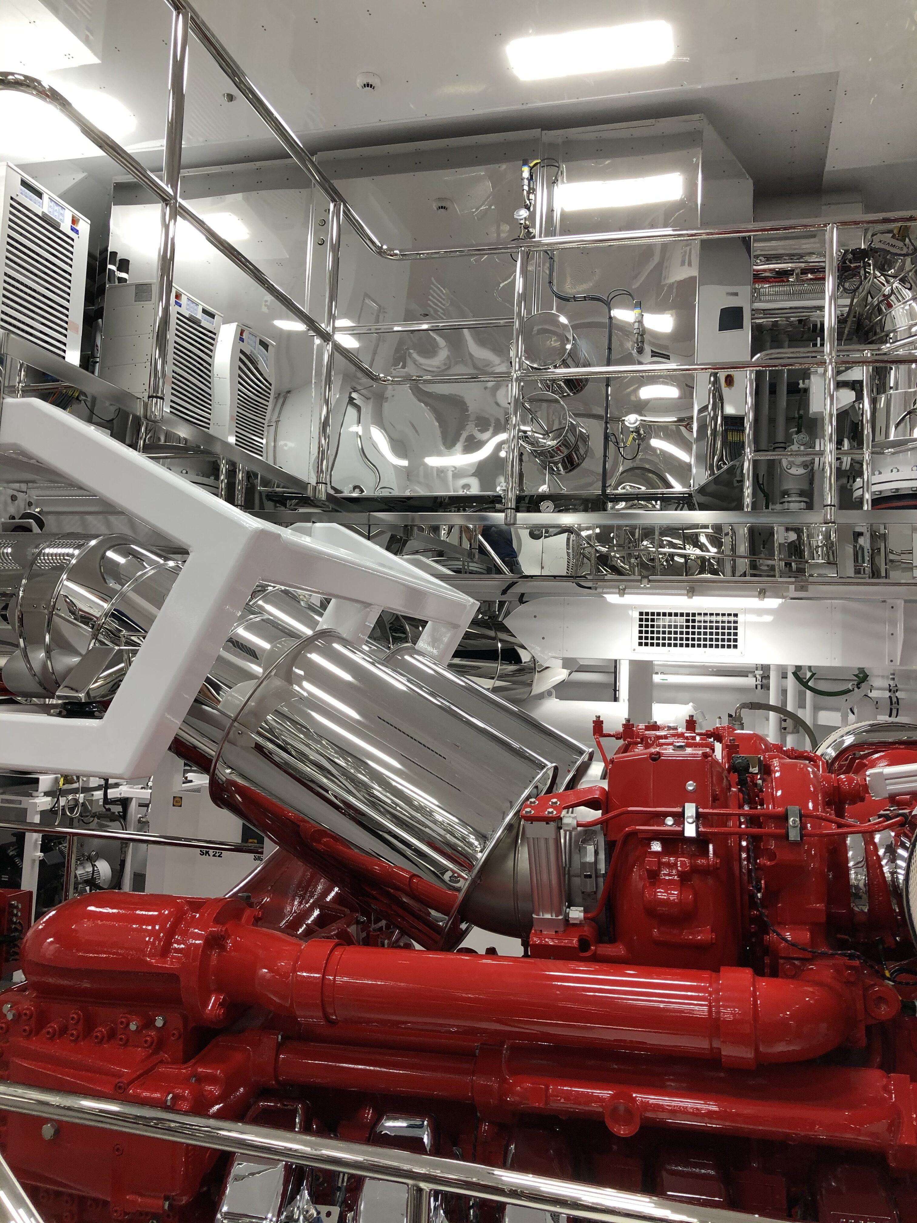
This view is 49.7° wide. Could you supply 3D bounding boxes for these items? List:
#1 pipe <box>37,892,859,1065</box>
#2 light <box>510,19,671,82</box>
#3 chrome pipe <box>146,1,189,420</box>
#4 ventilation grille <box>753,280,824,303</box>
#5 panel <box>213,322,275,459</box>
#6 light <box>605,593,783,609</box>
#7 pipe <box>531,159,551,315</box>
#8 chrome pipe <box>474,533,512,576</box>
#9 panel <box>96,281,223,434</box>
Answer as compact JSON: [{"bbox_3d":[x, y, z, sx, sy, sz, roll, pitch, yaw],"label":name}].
[{"bbox_3d":[-0.107,0.731,2.008,1.660,0.205,0.220,0,-4,13],"label":"pipe"},{"bbox_3d":[0.529,-2.238,3.917,0.630,0.050,0.275,1,-4,15],"label":"light"},{"bbox_3d":[-0.737,-1.016,2.521,0.043,1.110,0.043,1,-4,15],"label":"chrome pipe"},{"bbox_3d":[1.750,-1.713,5.223,0.360,0.115,0.050,1,-4,15],"label":"ventilation grille"},{"bbox_3d":[-1.438,-1.321,6.137,0.380,0.800,0.500,1,-4,15],"label":"panel"},{"bbox_3d":[0.872,-0.040,3.695,0.650,0.065,0.140,1,-4,15],"label":"light"},{"bbox_3d":[0.367,-1.674,4.461,0.052,0.720,0.052,1,-4,15],"label":"pipe"},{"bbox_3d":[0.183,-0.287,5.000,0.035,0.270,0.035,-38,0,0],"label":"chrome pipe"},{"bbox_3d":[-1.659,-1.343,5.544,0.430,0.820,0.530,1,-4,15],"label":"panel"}]

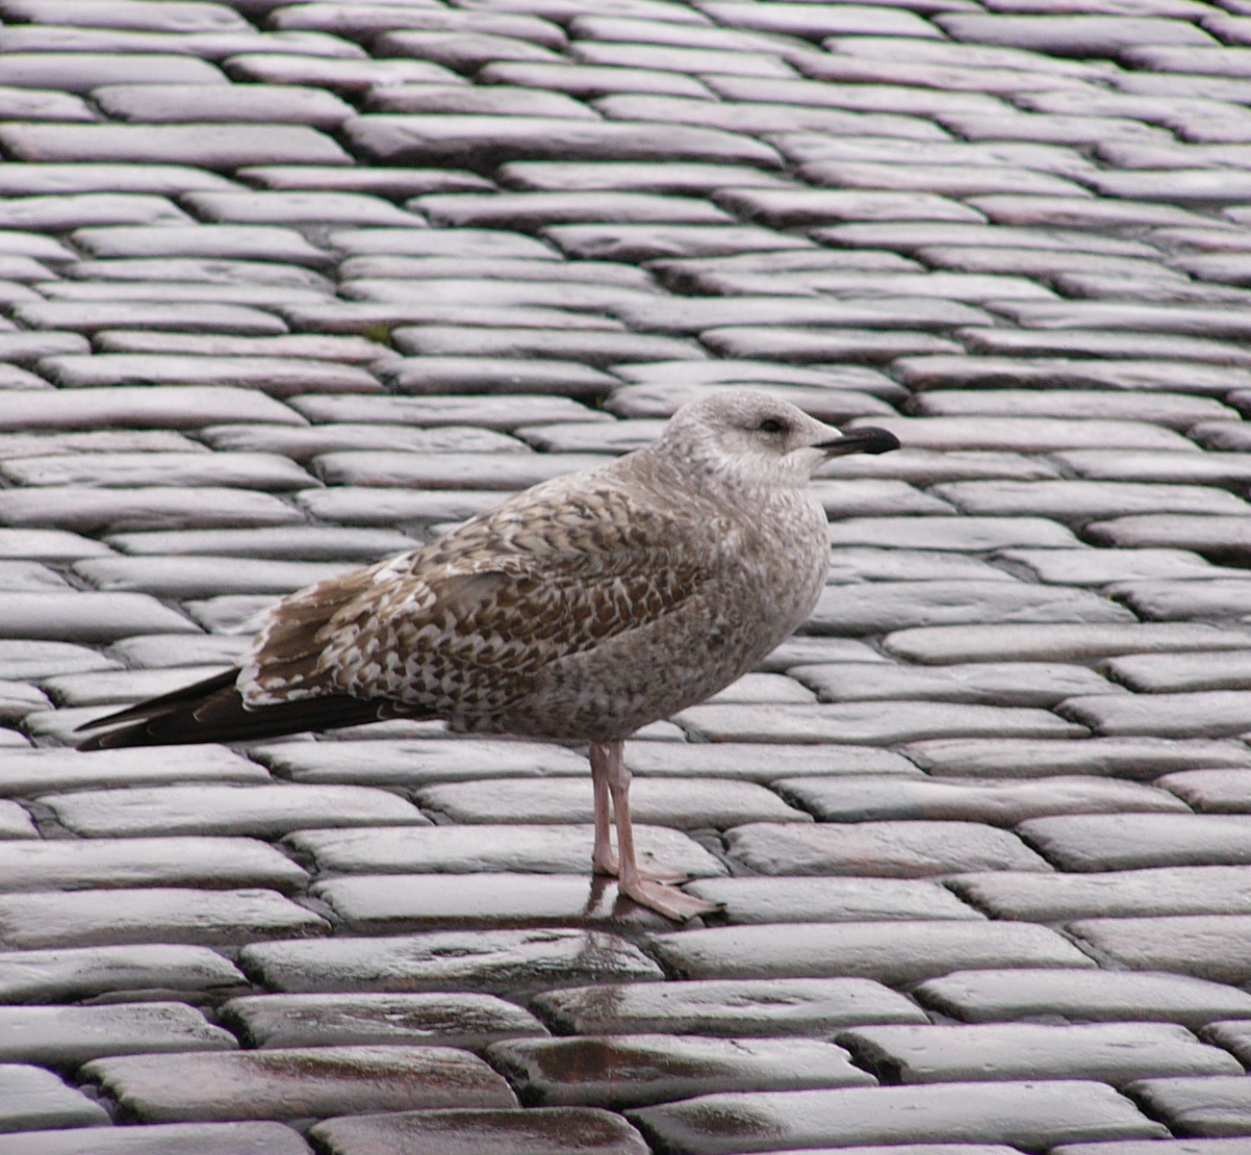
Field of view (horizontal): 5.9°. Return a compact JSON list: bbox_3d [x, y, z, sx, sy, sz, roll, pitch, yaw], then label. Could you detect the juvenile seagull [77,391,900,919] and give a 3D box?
[{"bbox_3d":[-0.085,0.035,7.452,0.509,0.316,0.160,2,12,1],"label":"juvenile seagull"}]

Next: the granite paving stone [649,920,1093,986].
[{"bbox_3d":[0.139,0.267,6.918,0.252,0.110,0.120,1,12,-17],"label":"granite paving stone"}]

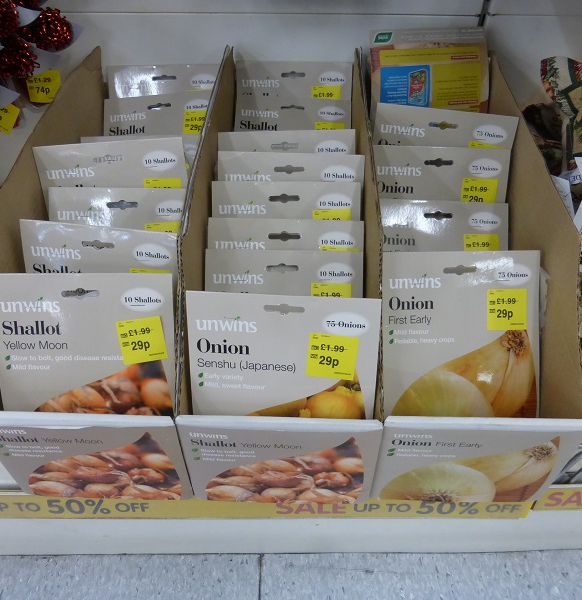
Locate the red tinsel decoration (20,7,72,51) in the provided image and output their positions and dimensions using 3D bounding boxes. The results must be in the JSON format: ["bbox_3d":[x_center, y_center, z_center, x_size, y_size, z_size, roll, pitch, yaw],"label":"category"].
[{"bbox_3d":[-0.271,-0.297,0.632,0.054,0.047,0.040,-4,45,-4],"label":"red tinsel decoration"}]

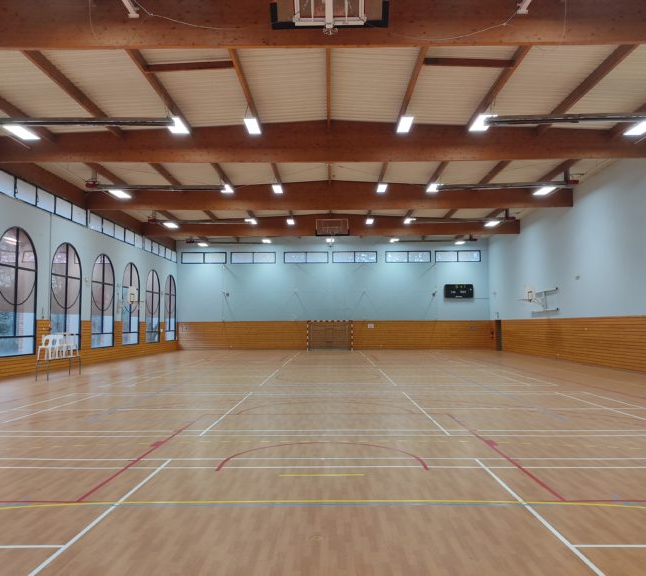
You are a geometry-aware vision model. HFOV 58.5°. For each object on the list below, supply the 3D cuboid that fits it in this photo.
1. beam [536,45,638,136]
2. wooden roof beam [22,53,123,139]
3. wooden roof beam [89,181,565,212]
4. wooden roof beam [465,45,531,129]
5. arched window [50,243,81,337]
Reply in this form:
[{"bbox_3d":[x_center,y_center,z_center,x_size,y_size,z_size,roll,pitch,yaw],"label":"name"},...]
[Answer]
[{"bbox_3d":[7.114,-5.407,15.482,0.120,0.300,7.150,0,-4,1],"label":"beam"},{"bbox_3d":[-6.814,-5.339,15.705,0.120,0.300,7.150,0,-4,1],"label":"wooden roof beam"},{"bbox_3d":[0.314,-4.302,26.898,22.640,1.370,0.179,0,-4,1],"label":"wooden roof beam"},{"bbox_3d":[4.732,-5.508,15.160,0.119,0.258,7.675,0,-4,1],"label":"wooden roof beam"},{"bbox_3d":[-11.102,0.413,24.933,0.150,4.500,2.850,0,-4,1],"label":"arched window"}]

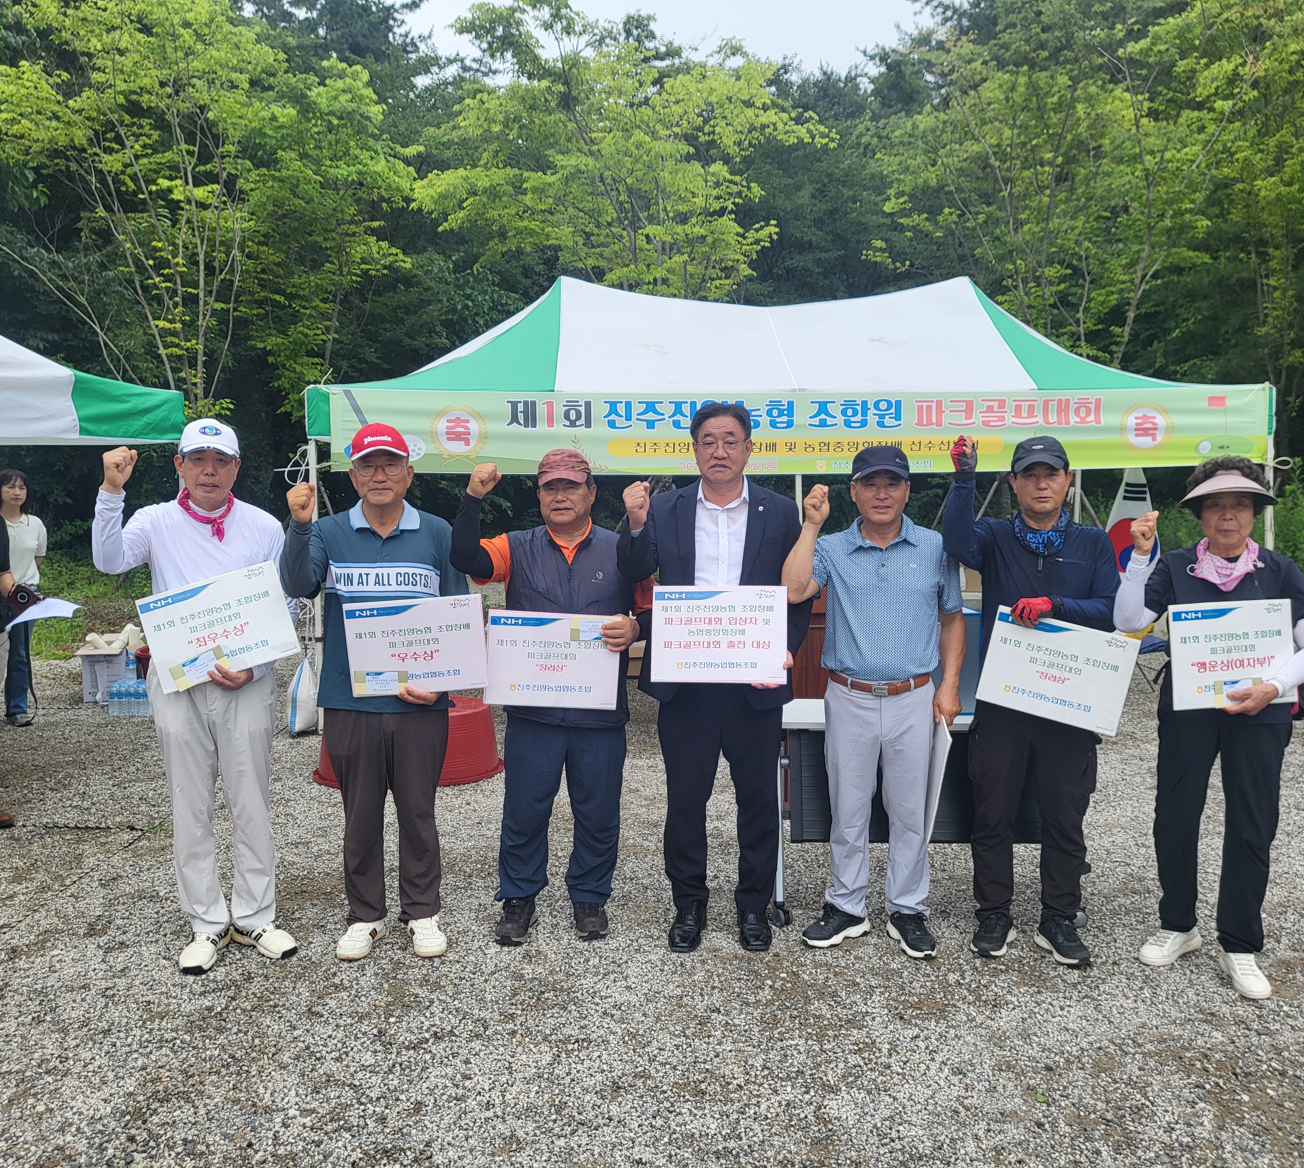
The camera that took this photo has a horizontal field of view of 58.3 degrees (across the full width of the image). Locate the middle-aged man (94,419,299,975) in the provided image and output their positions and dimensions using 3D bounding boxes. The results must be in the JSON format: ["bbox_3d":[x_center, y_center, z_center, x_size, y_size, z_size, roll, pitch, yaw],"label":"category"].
[{"bbox_3d":[-1.446,0.338,3.789,0.636,1.722,0.450,-1,4,-13],"label":"middle-aged man"}]

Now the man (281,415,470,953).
[{"bbox_3d":[-0.885,0.341,3.810,0.574,1.712,0.450,-1,4,-9],"label":"man"}]

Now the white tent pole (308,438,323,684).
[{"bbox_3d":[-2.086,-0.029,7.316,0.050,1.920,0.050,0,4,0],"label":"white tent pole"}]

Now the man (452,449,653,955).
[{"bbox_3d":[-0.344,0.363,3.988,0.653,1.642,0.450,0,4,-4],"label":"man"}]

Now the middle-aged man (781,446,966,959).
[{"bbox_3d":[0.723,0.368,3.898,0.588,1.646,0.450,1,4,7],"label":"middle-aged man"}]

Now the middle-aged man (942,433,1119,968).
[{"bbox_3d":[1.208,0.361,3.811,0.552,1.673,0.450,1,4,12],"label":"middle-aged man"}]

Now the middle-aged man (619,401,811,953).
[{"bbox_3d":[0.204,0.299,3.893,0.614,1.784,0.450,0,4,1],"label":"middle-aged man"}]

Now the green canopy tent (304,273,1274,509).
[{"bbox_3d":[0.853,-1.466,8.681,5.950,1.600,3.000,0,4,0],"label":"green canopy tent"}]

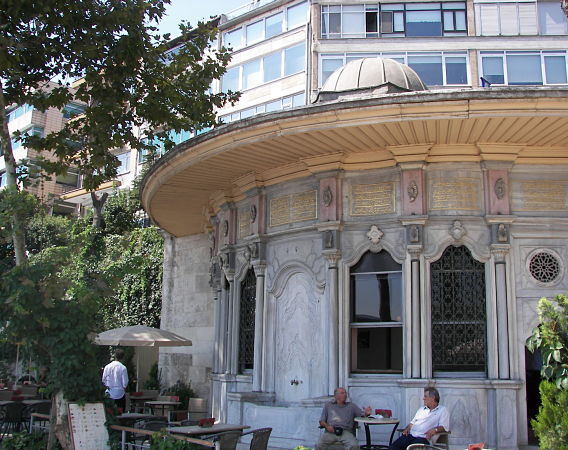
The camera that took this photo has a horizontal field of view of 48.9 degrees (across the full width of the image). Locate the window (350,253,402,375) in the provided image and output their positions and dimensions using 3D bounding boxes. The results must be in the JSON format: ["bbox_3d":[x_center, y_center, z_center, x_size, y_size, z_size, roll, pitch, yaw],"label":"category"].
[{"bbox_3d":[1.619,1.497,10.951,0.947,2.126,0.120,-4,-13,23],"label":"window"}]

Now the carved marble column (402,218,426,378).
[{"bbox_3d":[2.259,1.226,10.679,0.330,2.724,0.270,-3,-13,18],"label":"carved marble column"}]

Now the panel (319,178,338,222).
[{"bbox_3d":[0.858,-0.452,11.602,0.345,0.810,0.120,-7,-15,34],"label":"panel"}]

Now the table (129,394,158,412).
[{"bbox_3d":[-2.733,3.715,12.031,0.660,0.740,0.660,1,-12,0],"label":"table"}]

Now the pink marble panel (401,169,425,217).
[{"bbox_3d":[2.228,-0.565,10.794,0.381,0.822,0.120,-2,-12,15],"label":"pink marble panel"}]

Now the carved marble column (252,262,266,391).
[{"bbox_3d":[-0.505,2.025,12.618,0.220,2.578,0.220,1,-12,0],"label":"carved marble column"}]

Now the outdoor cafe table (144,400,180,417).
[{"bbox_3d":[-2.129,3.486,10.869,0.660,0.740,0.660,1,-12,0],"label":"outdoor cafe table"}]

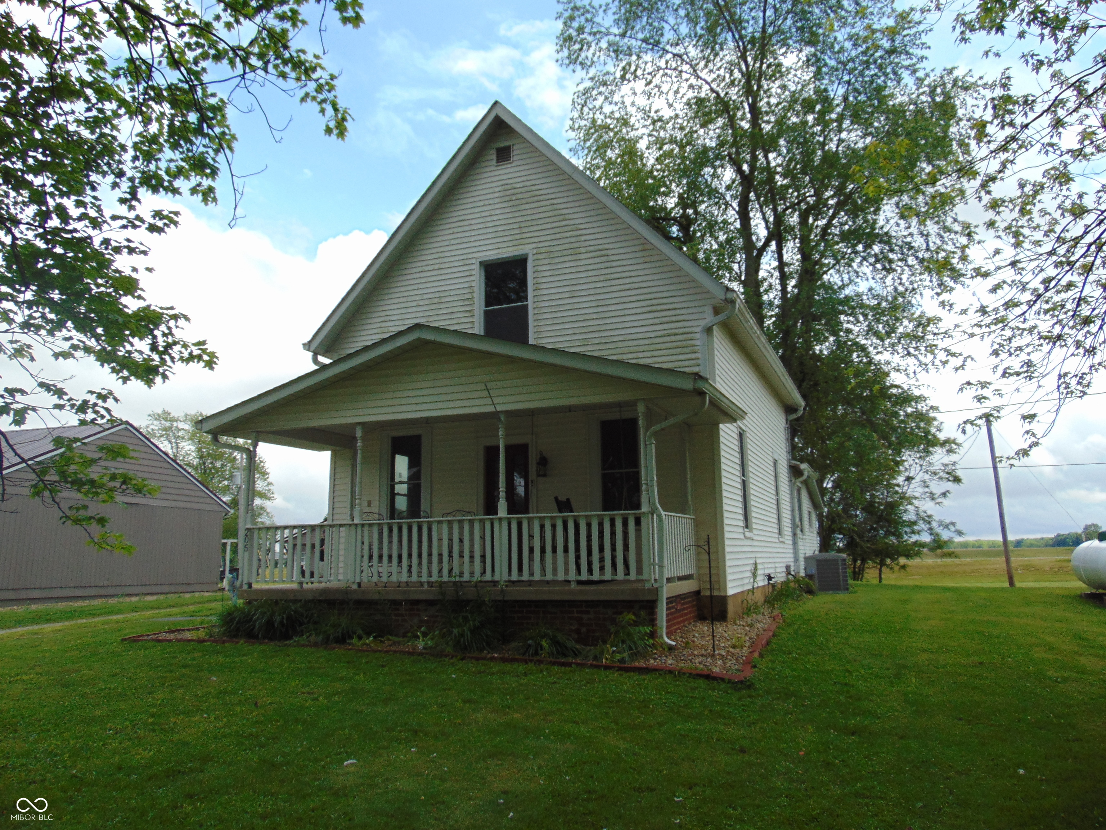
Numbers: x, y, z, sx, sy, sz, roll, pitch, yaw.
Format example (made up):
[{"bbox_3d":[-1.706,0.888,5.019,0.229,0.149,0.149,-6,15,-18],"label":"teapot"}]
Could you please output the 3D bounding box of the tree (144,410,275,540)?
[{"bbox_3d":[-19.314,4.253,44.208,8.000,9.180,8.000,4,-11,-23],"label":"tree"}]

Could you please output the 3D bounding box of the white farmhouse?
[{"bbox_3d":[1.305,-0.177,18.409,8.075,8.676,15.933,-5,-11,23],"label":"white farmhouse"}]

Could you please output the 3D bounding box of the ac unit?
[{"bbox_3d":[6.163,3.573,18.000,0.870,0.880,0.870,-5,-11,23],"label":"ac unit"}]

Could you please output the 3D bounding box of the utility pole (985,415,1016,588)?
[{"bbox_3d":[15.377,2.928,27.564,0.220,5.940,0.220,-8,-12,28],"label":"utility pole"}]

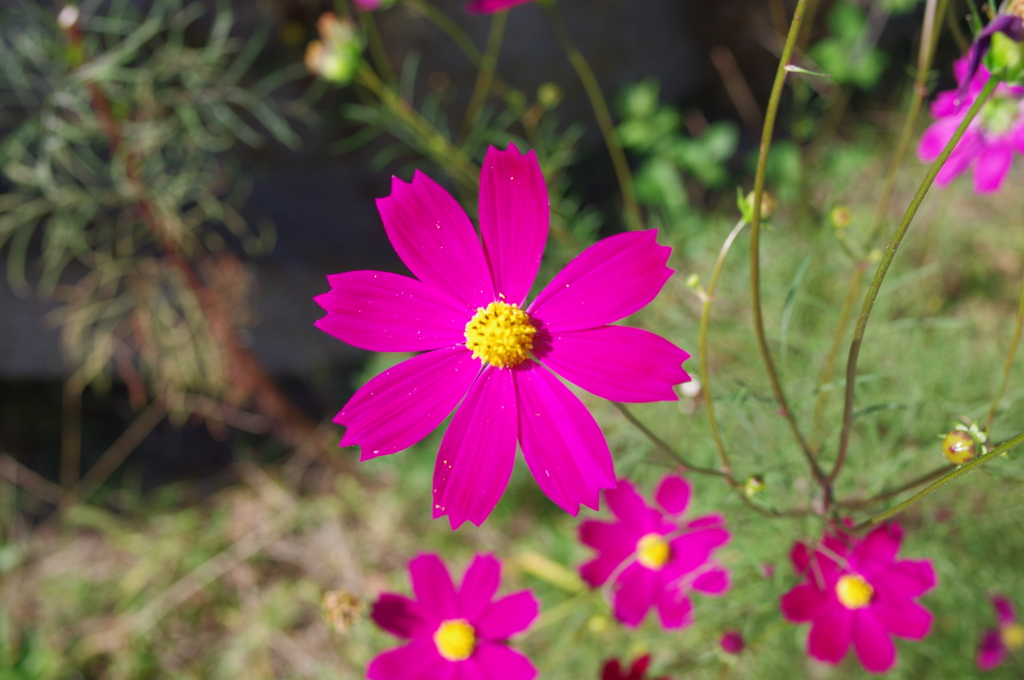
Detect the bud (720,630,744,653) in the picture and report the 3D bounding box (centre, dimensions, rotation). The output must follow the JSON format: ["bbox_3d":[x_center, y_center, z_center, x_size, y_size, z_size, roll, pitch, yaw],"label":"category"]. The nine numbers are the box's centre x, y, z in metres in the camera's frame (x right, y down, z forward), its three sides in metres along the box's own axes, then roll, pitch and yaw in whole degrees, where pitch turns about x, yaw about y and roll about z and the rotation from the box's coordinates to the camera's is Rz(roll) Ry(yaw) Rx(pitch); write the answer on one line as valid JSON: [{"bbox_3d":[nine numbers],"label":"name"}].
[{"bbox_3d":[0.097,0.133,0.575,0.009,0.011,0.009,0,30,0],"label":"bud"}]

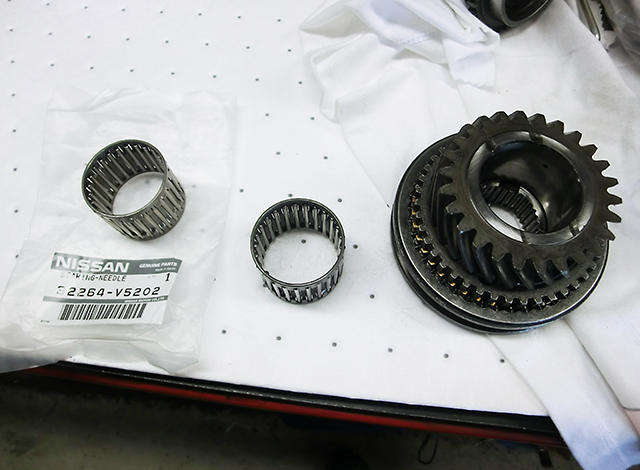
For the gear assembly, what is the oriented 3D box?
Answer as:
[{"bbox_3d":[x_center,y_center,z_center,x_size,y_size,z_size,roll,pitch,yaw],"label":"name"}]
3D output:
[{"bbox_3d":[0.086,-0.010,0.205,0.102,0.052,0.102,0,68,1],"label":"gear assembly"}]

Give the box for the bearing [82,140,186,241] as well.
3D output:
[{"bbox_3d":[-0.095,-0.022,0.230,0.042,0.031,0.042,0,69,1],"label":"bearing"}]

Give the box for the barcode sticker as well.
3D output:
[{"bbox_3d":[-0.103,0.027,0.217,0.064,0.003,0.035,1,65,4],"label":"barcode sticker"}]

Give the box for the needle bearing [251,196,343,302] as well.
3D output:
[{"bbox_3d":[-0.009,0.008,0.211,0.042,0.031,0.042,0,68,1],"label":"needle bearing"}]

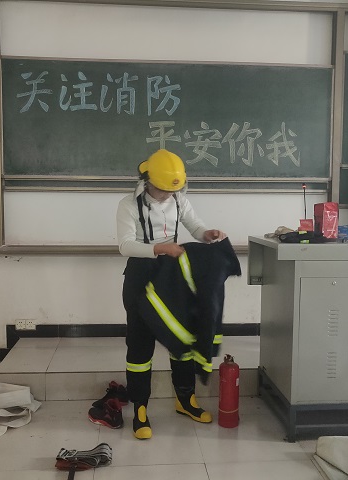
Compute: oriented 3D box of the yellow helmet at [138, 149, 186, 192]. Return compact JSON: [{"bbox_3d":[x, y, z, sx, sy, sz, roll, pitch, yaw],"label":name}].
[{"bbox_3d":[-0.063,-0.422,2.790,0.235,0.190,0.290,-3,39,-37],"label":"yellow helmet"}]

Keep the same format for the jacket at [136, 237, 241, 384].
[{"bbox_3d":[0.086,0.414,2.740,0.560,0.849,0.280,-1,5,-20],"label":"jacket"}]

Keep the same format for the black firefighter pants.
[{"bbox_3d":[-0.100,0.578,2.968,0.440,0.960,0.320,-2,5,-25],"label":"black firefighter pants"}]

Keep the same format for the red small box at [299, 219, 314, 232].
[{"bbox_3d":[0.892,-0.091,3.140,0.090,0.104,0.070,0,5,-5],"label":"red small box"}]

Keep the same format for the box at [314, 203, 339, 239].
[{"bbox_3d":[1.037,-0.133,3.134,0.103,0.236,0.130,0,5,-5],"label":"box"}]

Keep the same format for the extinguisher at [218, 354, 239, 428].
[{"bbox_3d":[0.346,0.947,2.933,0.130,0.452,0.130,0,5,0],"label":"extinguisher"}]

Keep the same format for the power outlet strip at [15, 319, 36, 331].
[{"bbox_3d":[-1.296,0.746,4.051,0.175,0.090,0.015,0,5,-5],"label":"power outlet strip"}]

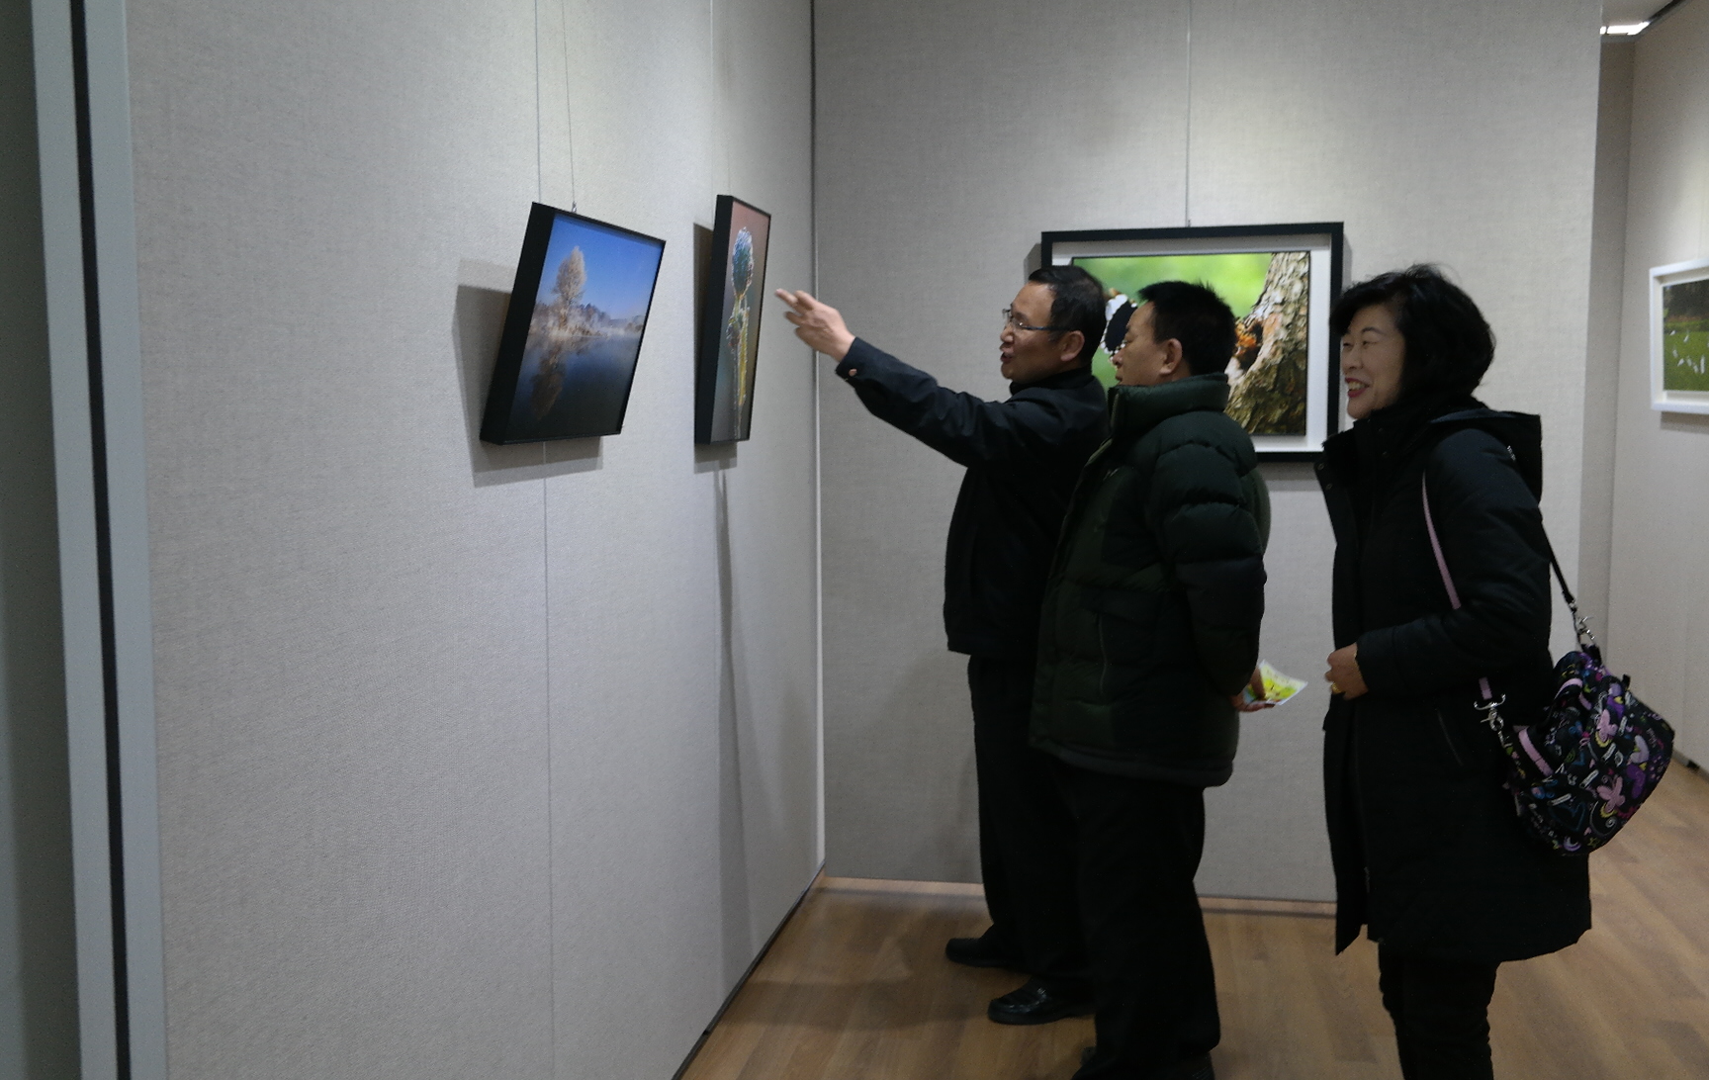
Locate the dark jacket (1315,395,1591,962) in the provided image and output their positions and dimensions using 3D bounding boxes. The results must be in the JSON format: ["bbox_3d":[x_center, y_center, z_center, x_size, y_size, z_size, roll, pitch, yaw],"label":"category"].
[{"bbox_3d":[0.932,0.211,2.450,0.400,0.870,0.500,0,5,1],"label":"dark jacket"}]

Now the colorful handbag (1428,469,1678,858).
[{"bbox_3d":[1.021,0.166,2.320,0.290,0.570,0.190,-20,10,-14],"label":"colorful handbag"}]

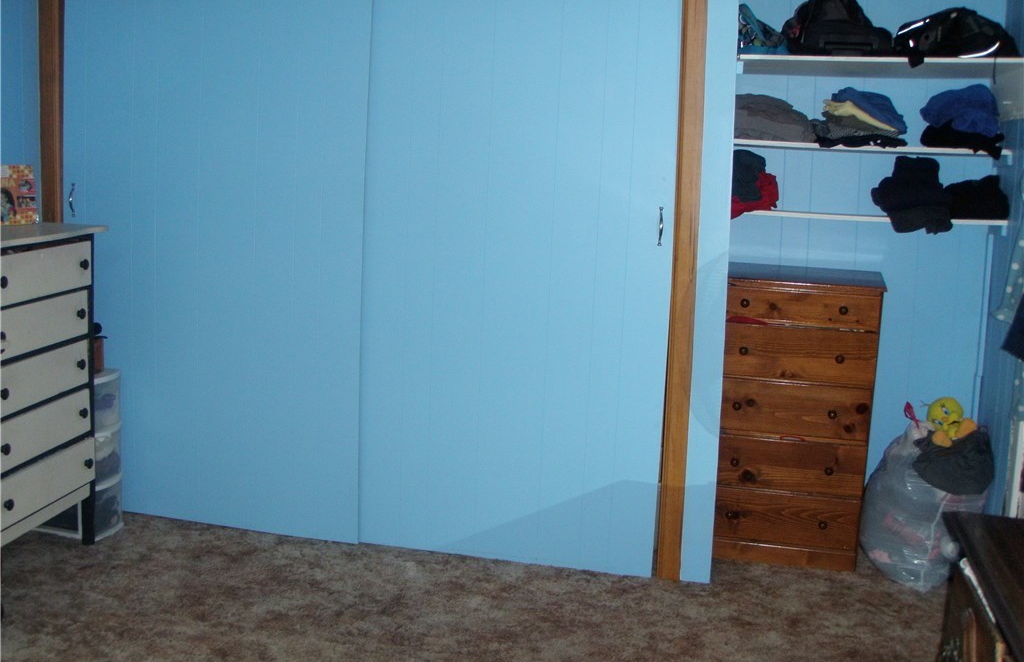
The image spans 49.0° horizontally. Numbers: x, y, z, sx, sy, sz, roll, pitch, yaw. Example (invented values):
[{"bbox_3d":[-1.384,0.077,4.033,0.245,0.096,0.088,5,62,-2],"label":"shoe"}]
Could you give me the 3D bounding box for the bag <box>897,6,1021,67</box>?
[{"bbox_3d":[1.433,-0.958,3.642,0.410,0.190,0.320,4,10,13],"label":"bag"}]

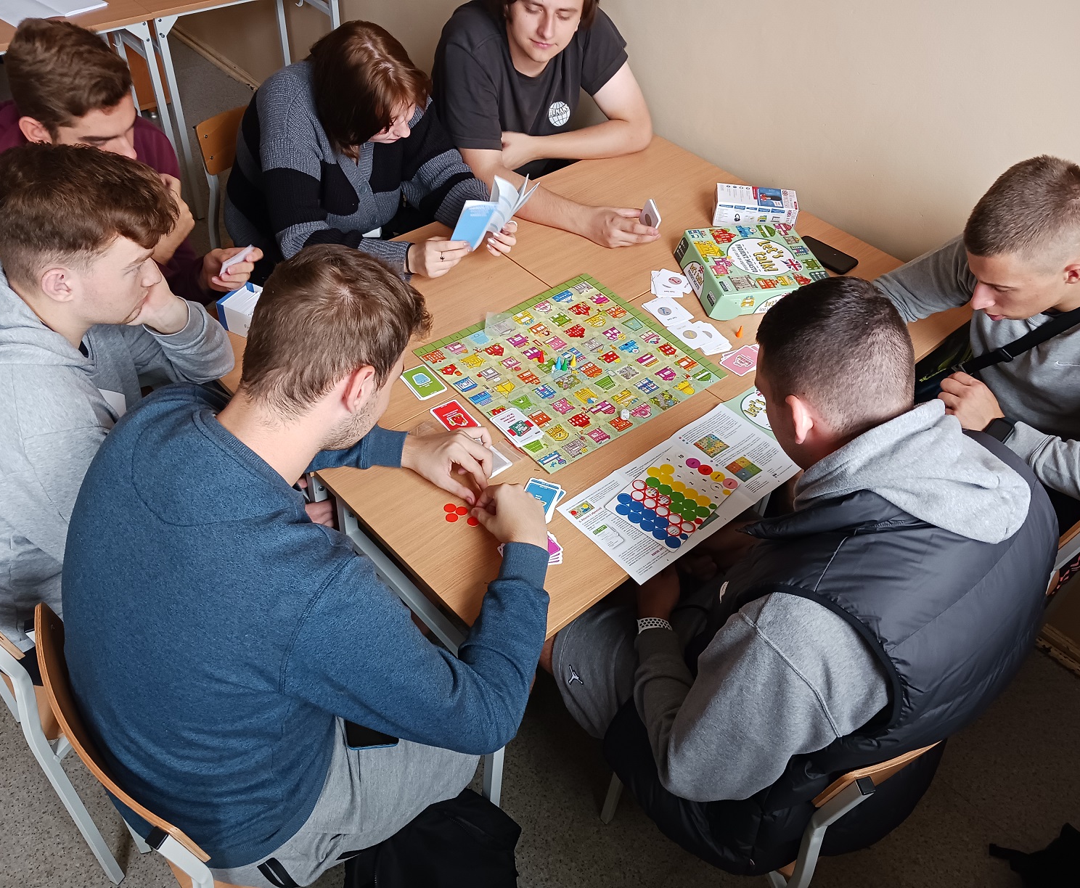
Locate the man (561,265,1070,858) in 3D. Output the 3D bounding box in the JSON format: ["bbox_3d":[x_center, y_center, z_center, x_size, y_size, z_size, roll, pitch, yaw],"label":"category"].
[{"bbox_3d":[0.391,0.321,1.487,0.680,1.210,0.660,-31,52,-28],"label":"man"}]

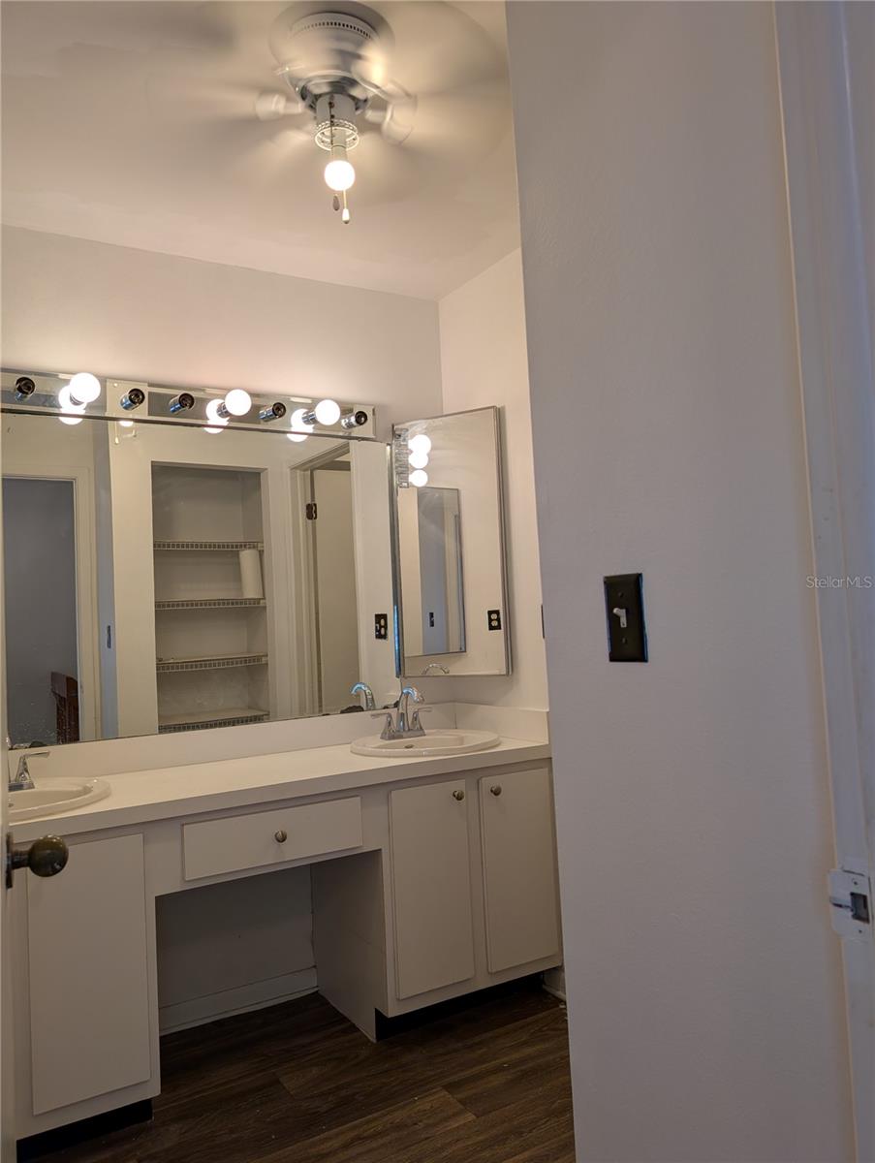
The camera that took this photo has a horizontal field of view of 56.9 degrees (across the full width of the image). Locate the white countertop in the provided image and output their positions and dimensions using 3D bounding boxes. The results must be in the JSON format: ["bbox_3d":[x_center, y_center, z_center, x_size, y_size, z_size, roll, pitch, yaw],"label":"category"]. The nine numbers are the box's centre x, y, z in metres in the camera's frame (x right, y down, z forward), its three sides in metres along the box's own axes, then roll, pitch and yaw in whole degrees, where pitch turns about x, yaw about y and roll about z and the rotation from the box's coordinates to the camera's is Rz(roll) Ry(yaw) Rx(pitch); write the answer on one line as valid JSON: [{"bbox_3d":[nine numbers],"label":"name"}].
[{"bbox_3d":[-0.559,0.581,2.371,1.800,0.045,0.545,-1,-4,-30],"label":"white countertop"}]

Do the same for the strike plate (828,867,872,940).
[{"bbox_3d":[0.362,0.281,0.709,0.006,0.057,0.040,-1,-4,-30],"label":"strike plate"}]

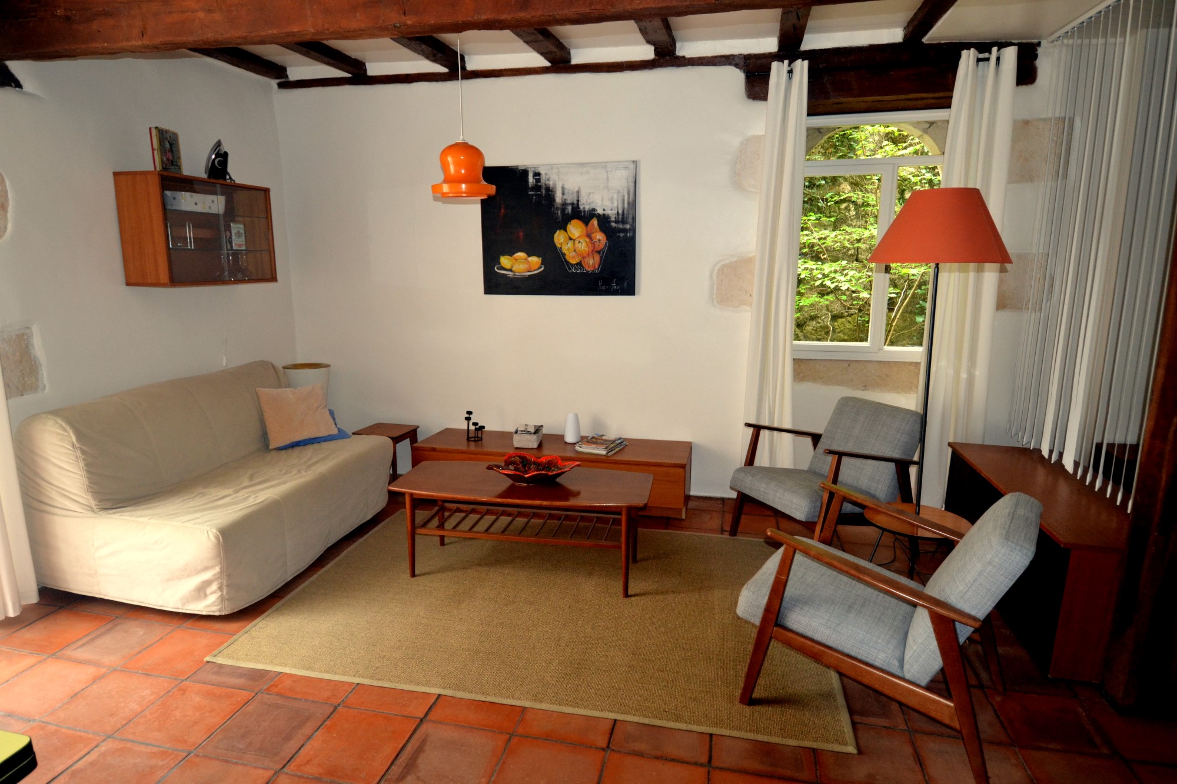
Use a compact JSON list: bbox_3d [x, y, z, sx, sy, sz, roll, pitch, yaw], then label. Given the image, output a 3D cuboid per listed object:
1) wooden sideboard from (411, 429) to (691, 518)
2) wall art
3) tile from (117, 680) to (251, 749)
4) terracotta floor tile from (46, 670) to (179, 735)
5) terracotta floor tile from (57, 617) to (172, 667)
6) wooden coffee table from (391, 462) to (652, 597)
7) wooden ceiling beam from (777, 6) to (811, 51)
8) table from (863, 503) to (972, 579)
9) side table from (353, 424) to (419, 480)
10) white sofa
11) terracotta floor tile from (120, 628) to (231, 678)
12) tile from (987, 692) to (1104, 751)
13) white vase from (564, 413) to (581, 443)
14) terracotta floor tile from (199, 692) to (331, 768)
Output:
[{"bbox_3d":[-0.224,0.533,4.117,1.760,0.372,0.500,2,10,13],"label":"wooden sideboard"},{"bbox_3d":[-0.203,-1.054,4.071,1.047,0.831,0.030,2,10,13],"label":"wall art"},{"bbox_3d":[-1.386,1.121,2.151,0.315,0.020,0.282,2,12,12],"label":"tile"},{"bbox_3d":[-1.698,1.108,2.220,0.306,0.020,0.282,2,12,12],"label":"terracotta floor tile"},{"bbox_3d":[-1.947,1.039,2.569,0.317,0.020,0.282,2,12,12],"label":"terracotta floor tile"},{"bbox_3d":[-0.318,0.672,3.191,1.306,0.453,0.498,2,11,10],"label":"wooden coffee table"},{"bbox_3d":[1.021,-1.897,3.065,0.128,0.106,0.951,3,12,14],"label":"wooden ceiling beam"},{"bbox_3d":[1.404,0.764,2.711,0.410,0.450,0.410,3,12,14],"label":"table"},{"bbox_3d":[-1.412,0.470,4.378,0.345,0.410,0.350,2,10,13],"label":"side table"},{"bbox_3d":[-1.924,0.406,3.448,1.057,0.883,1.419,3,12,14],"label":"white sofa"},{"bbox_3d":[-1.582,1.022,2.426,0.302,0.018,0.302,2,10,13],"label":"terracotta floor tile"},{"bbox_3d":[1.507,1.086,2.043,0.302,0.018,0.302,2,10,13],"label":"tile"},{"bbox_3d":[-0.109,0.239,4.173,0.109,0.189,0.109,0,10,0],"label":"white vase"},{"bbox_3d":[-1.070,1.134,2.081,0.313,0.020,0.282,2,12,12],"label":"terracotta floor tile"}]

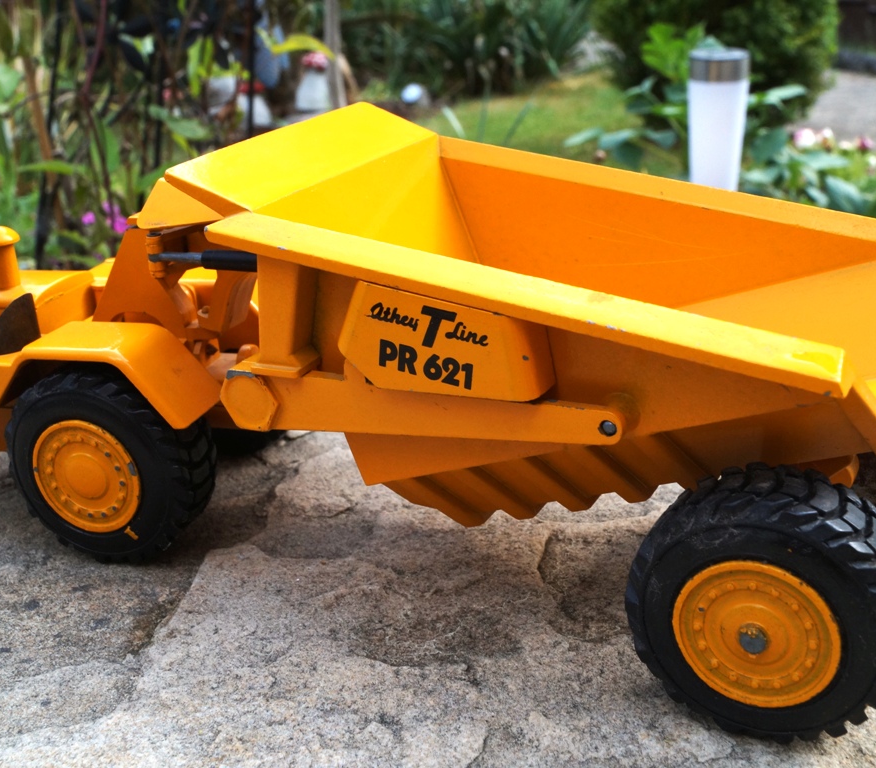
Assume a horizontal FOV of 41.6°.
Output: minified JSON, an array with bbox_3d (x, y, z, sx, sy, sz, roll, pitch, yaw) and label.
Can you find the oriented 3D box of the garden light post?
[{"bbox_3d":[0.306,-0.200,1.297,0.062,0.330,0.062,-2,21,0],"label":"garden light post"}]

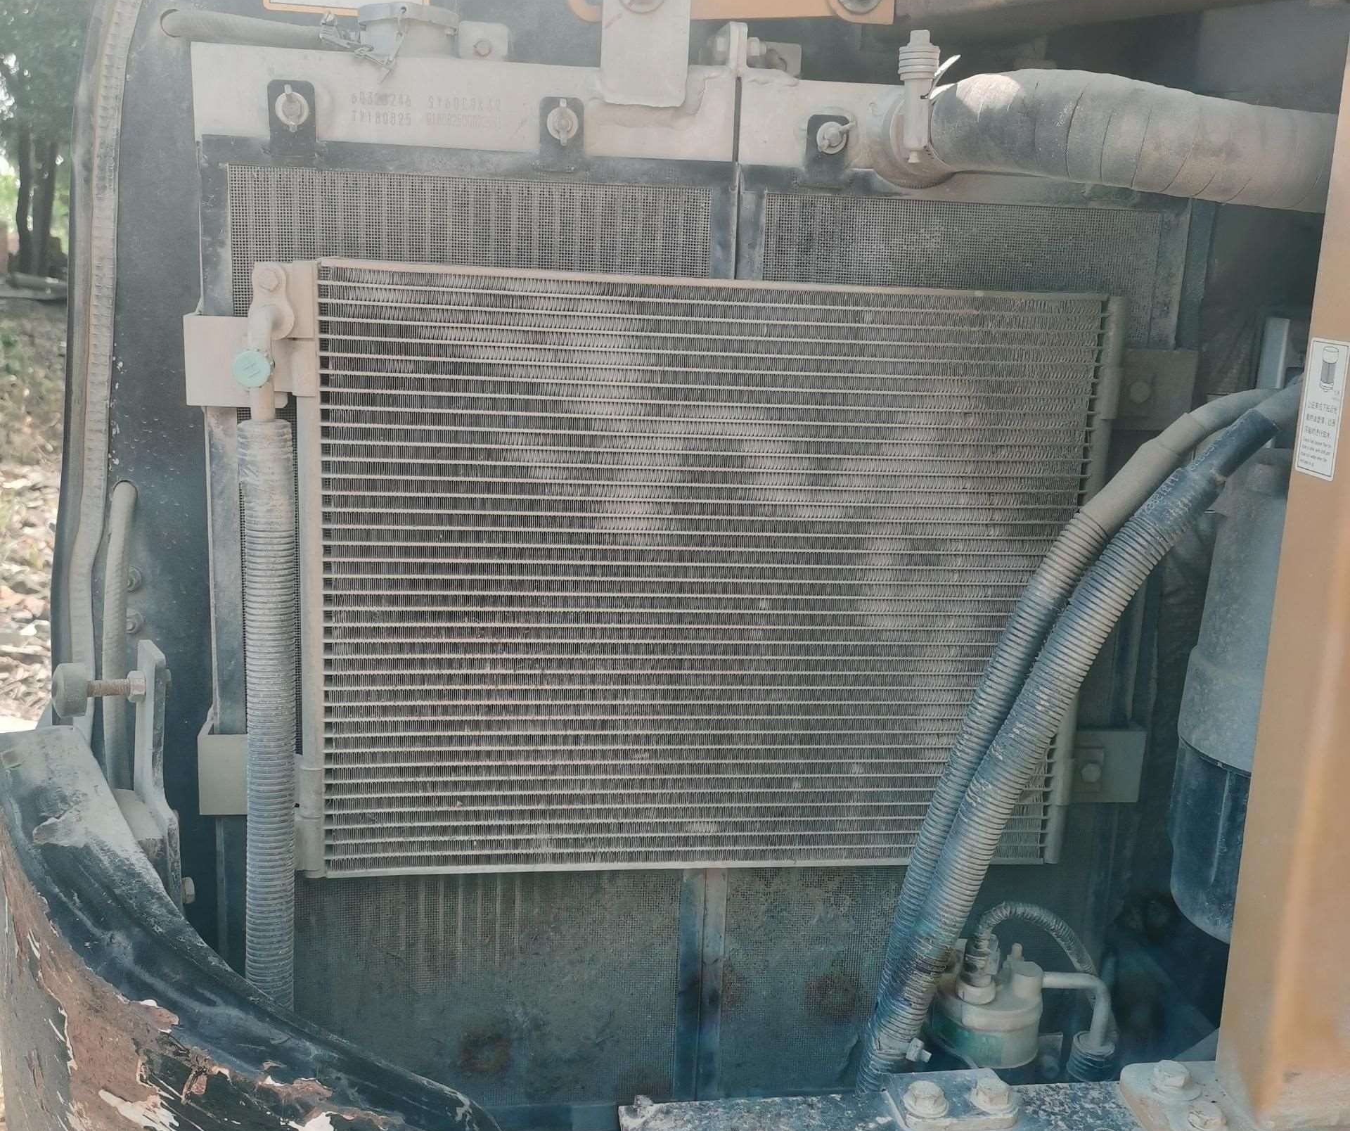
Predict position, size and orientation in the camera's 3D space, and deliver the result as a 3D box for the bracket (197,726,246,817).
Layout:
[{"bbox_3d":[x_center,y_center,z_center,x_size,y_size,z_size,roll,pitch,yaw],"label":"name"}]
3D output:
[{"bbox_3d":[-0.310,0.144,1.026,0.064,0.060,0.050,1,14,-9],"label":"bracket"}]

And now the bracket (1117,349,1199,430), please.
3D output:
[{"bbox_3d":[0.350,-0.133,1.048,0.064,0.058,0.038,1,14,-9],"label":"bracket"}]

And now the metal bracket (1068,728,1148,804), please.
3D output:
[{"bbox_3d":[0.334,0.153,1.117,0.064,0.059,0.038,1,14,-9],"label":"metal bracket"}]

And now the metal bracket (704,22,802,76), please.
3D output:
[{"bbox_3d":[0.056,-0.367,1.002,0.067,0.036,0.055,1,14,-9],"label":"metal bracket"}]

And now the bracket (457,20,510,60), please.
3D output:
[{"bbox_3d":[-0.136,-0.370,1.000,0.035,0.030,0.016,1,14,-9],"label":"bracket"}]

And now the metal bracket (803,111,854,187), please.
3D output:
[{"bbox_3d":[0.110,-0.293,0.987,0.035,0.047,0.028,1,14,-9],"label":"metal bracket"}]

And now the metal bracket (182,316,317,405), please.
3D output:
[{"bbox_3d":[-0.285,-0.141,0.955,0.082,0.059,0.053,1,14,-9],"label":"metal bracket"}]

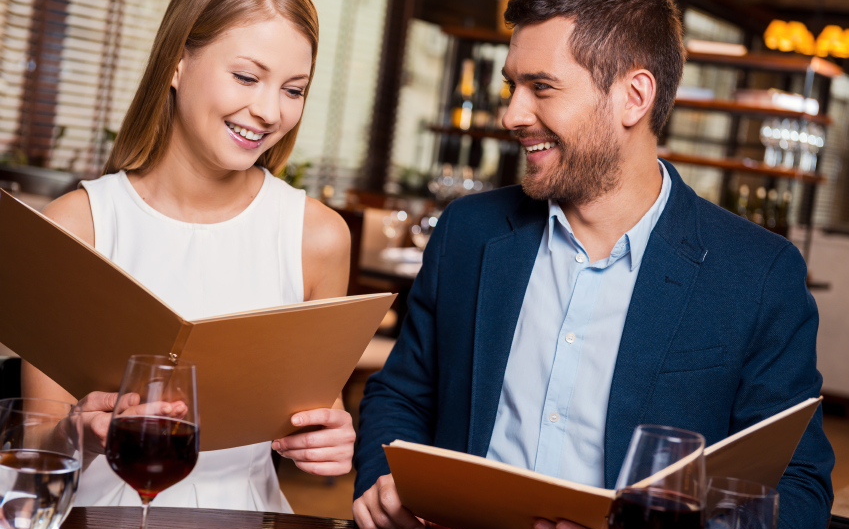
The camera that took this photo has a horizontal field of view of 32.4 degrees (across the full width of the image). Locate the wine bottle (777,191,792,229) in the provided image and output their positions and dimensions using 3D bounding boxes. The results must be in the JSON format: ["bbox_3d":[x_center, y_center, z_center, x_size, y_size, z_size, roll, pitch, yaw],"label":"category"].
[{"bbox_3d":[1.636,-0.173,6.664,0.075,0.300,0.075,9,6,13],"label":"wine bottle"}]

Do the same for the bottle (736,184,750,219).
[{"bbox_3d":[1.451,-0.203,6.714,0.075,0.300,0.075,9,6,12],"label":"bottle"}]

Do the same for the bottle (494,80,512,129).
[{"bbox_3d":[0.372,-0.746,6.665,0.086,0.315,0.086,8,6,2],"label":"bottle"}]

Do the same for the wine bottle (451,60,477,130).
[{"bbox_3d":[0.182,-0.771,6.665,0.086,0.315,0.086,7,6,1],"label":"wine bottle"}]

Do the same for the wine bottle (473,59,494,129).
[{"bbox_3d":[0.276,-0.771,6.665,0.084,0.315,0.084,8,6,1],"label":"wine bottle"}]

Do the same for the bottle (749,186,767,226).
[{"bbox_3d":[1.526,-0.194,6.714,0.075,0.300,0.075,9,6,12],"label":"bottle"}]

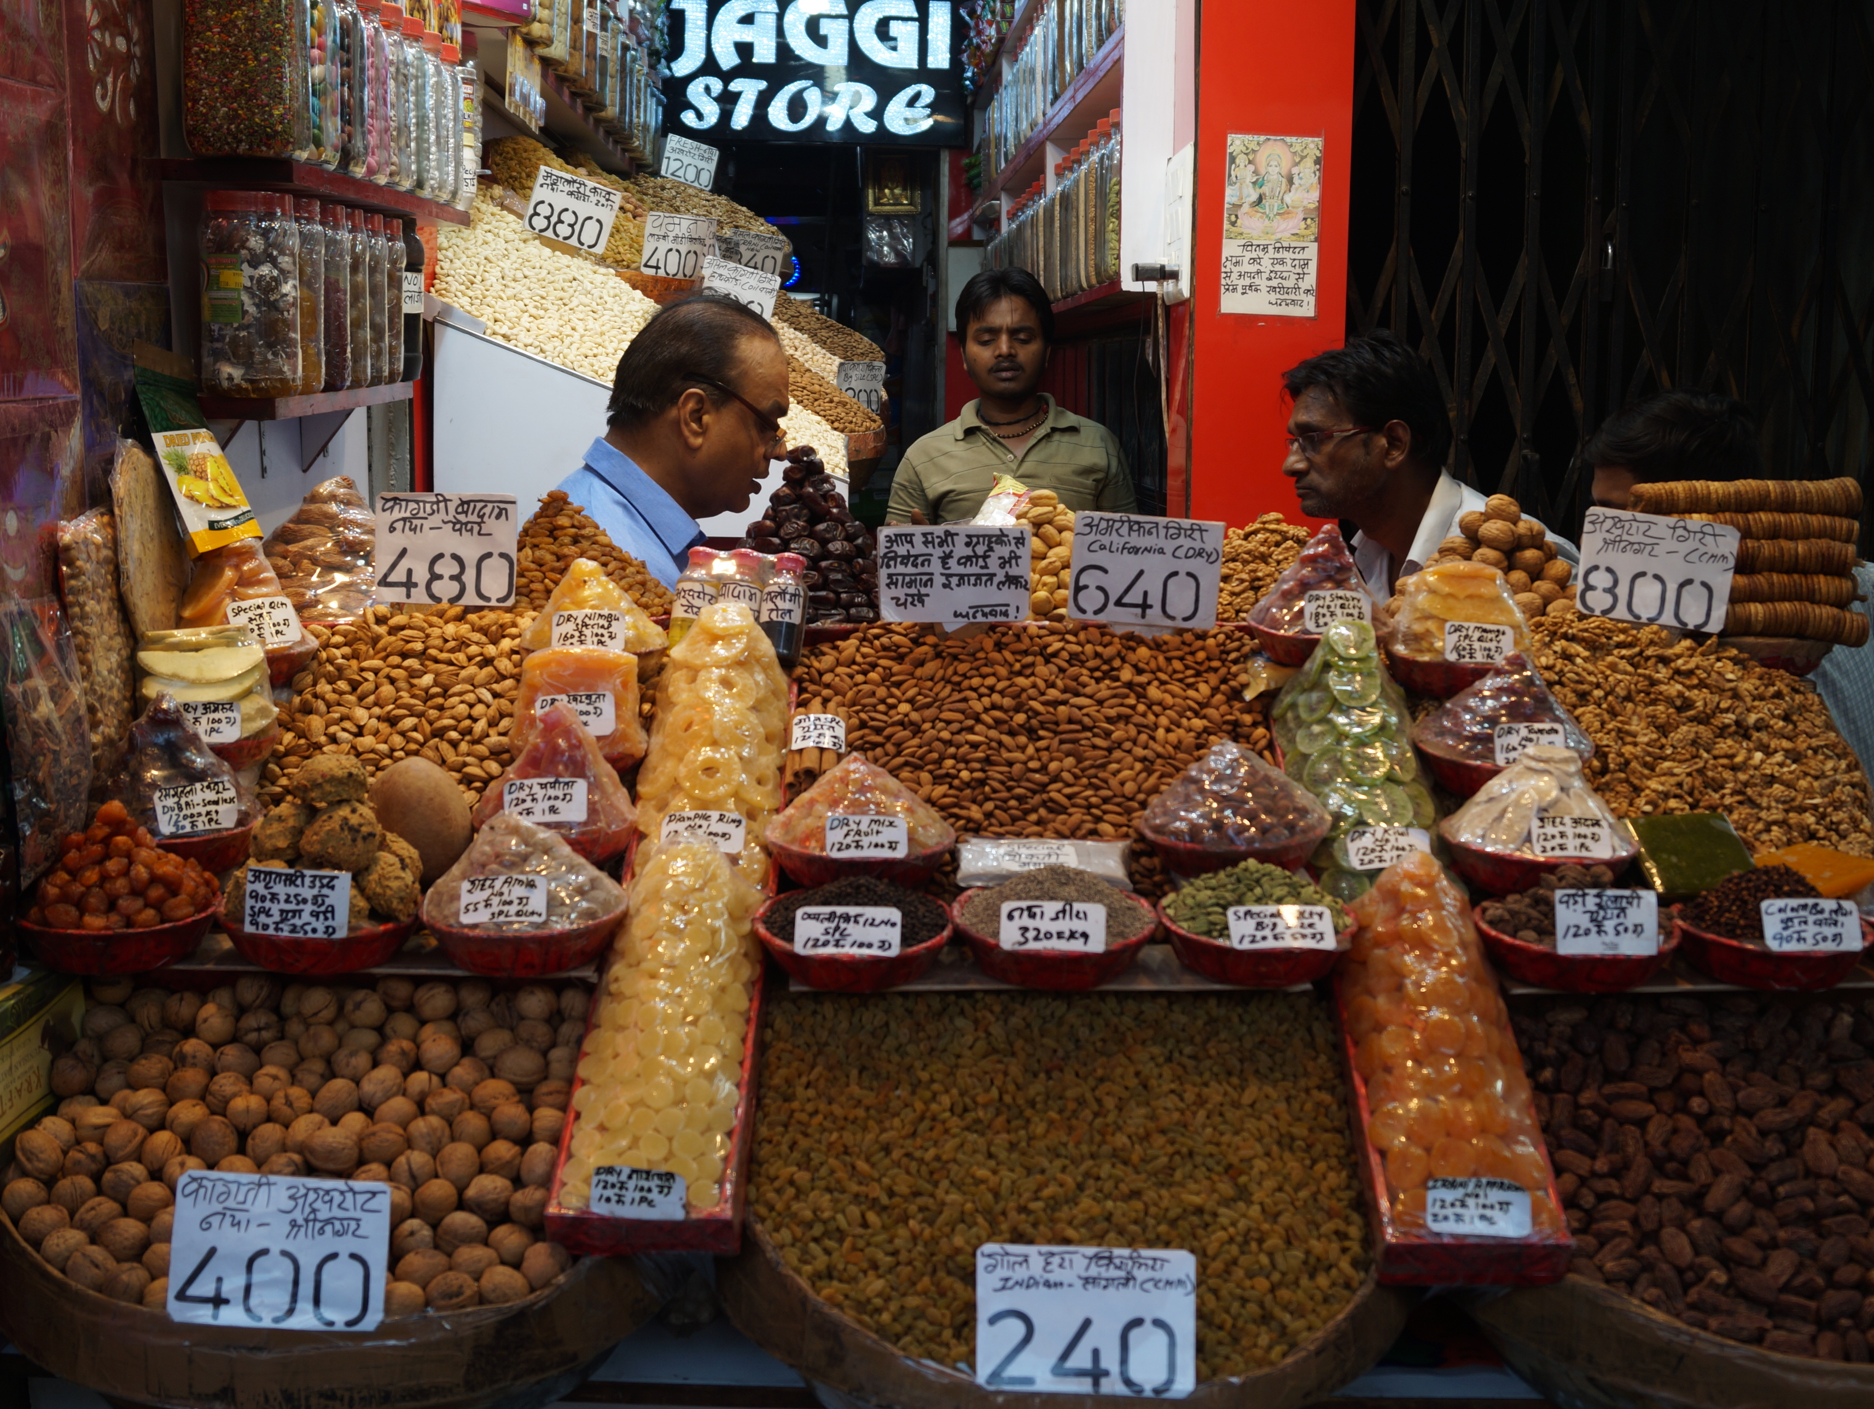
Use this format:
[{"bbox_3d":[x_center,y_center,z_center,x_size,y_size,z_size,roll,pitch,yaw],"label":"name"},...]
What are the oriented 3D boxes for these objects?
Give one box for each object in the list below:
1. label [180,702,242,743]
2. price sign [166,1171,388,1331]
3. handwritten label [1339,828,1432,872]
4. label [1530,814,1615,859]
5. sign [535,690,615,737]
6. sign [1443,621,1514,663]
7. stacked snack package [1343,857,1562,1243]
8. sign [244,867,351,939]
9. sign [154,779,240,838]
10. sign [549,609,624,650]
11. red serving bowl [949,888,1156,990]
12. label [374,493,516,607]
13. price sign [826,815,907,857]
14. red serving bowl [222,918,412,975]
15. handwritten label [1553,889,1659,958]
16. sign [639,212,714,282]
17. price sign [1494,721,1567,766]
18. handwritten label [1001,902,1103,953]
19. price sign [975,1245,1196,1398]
[{"bbox_3d":[-0.688,0.016,1.830,0.066,0.043,0.006,2,-15,-2],"label":"label"},{"bbox_3d":[-0.465,0.386,1.370,0.147,0.105,0.006,3,-13,-3],"label":"price sign"},{"bbox_3d":[0.391,0.126,1.690,0.074,0.043,0.006,-3,-22,2],"label":"handwritten label"},{"bbox_3d":[0.564,0.117,1.720,0.076,0.044,0.006,3,-18,-7],"label":"label"},{"bbox_3d":[-0.335,0.008,1.800,0.073,0.043,0.006,0,-19,-5],"label":"sign"},{"bbox_3d":[0.541,-0.061,1.930,0.069,0.042,0.006,3,-18,1],"label":"sign"},{"bbox_3d":[0.405,0.282,1.562,0.130,0.090,0.320,0,50,0],"label":"stacked snack package"},{"bbox_3d":[-0.543,0.170,1.650,0.086,0.059,0.006,1,-11,-3],"label":"sign"},{"bbox_3d":[-0.648,0.091,1.700,0.067,0.042,0.006,-8,-23,-26],"label":"sign"},{"bbox_3d":[-0.358,-0.075,1.990,0.075,0.045,0.006,2,-18,1],"label":"sign"},{"bbox_3d":[0.103,0.213,1.704,0.177,0.046,0.177,0,9,0],"label":"red serving bowl"},{"bbox_3d":[-0.485,-0.153,1.920,0.139,0.111,0.006,1,-2,0],"label":"label"},{"bbox_3d":[-0.063,0.120,1.755,0.073,0.043,0.006,1,-25,0],"label":"price sign"},{"bbox_3d":[-0.532,0.205,1.674,0.168,0.050,0.168,1,9,0],"label":"red serving bowl"},{"bbox_3d":[0.577,0.189,1.670,0.088,0.058,0.006,1,-7,0],"label":"handwritten label"},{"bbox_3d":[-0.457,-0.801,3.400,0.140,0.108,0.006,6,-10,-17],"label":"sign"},{"bbox_3d":[0.570,0.039,1.860,0.069,0.043,0.006,0,-23,0],"label":"price sign"},{"bbox_3d":[0.095,0.183,1.600,0.087,0.043,0.006,1,-18,0],"label":"handwritten label"},{"bbox_3d":[0.106,0.438,1.380,0.155,0.101,0.007,2,-8,0],"label":"price sign"}]

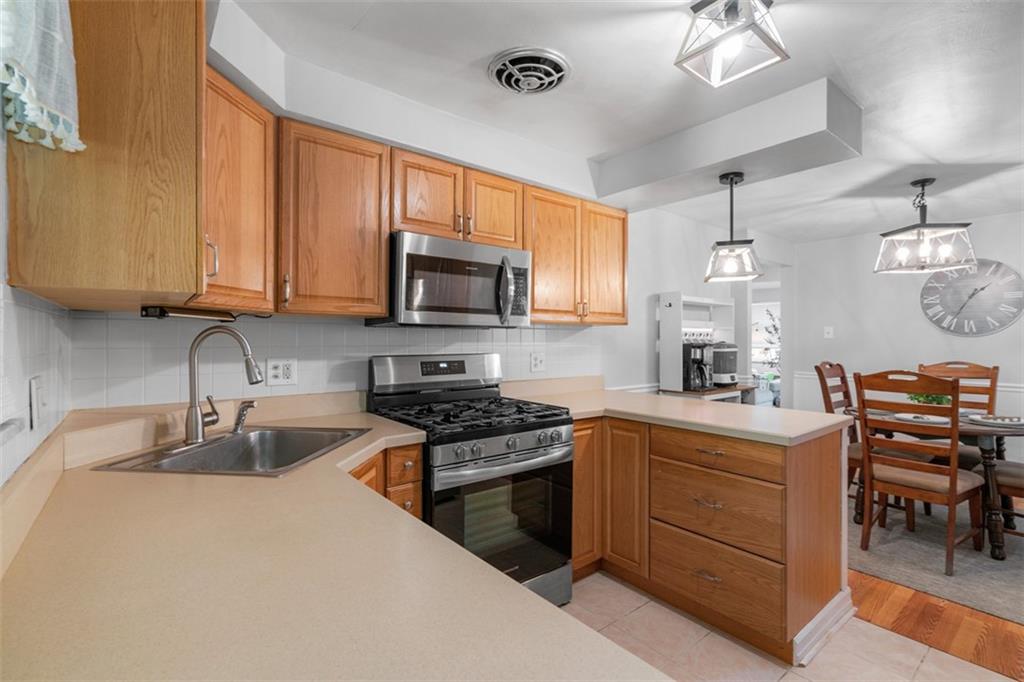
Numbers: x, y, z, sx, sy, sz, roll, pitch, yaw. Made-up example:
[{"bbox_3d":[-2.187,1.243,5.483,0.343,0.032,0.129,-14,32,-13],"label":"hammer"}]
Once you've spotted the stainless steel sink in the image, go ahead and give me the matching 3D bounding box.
[{"bbox_3d":[-0.869,0.451,1.551,0.556,0.190,0.635,0,0,6],"label":"stainless steel sink"}]

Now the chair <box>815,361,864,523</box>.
[{"bbox_3d":[2.689,0.722,3.390,0.490,1.100,0.600,0,0,-38],"label":"chair"}]

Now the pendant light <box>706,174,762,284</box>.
[{"bbox_3d":[1.220,-0.630,2.525,0.265,0.570,0.265,0,0,19],"label":"pendant light"}]

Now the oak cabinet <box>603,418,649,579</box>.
[{"bbox_3d":[0.800,0.785,2.484,0.600,0.775,0.295,0,0,-38],"label":"oak cabinet"}]

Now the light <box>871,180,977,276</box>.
[{"bbox_3d":[2.910,-0.822,3.220,0.380,0.632,0.380,0,0,0],"label":"light"}]

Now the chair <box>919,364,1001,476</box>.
[{"bbox_3d":[3.311,0.722,3.441,0.600,1.100,0.490,0,0,-38],"label":"chair"}]

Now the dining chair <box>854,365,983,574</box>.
[{"bbox_3d":[2.470,0.722,2.772,0.610,1.100,0.500,0,0,-38],"label":"dining chair"}]

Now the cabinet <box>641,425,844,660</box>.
[{"bbox_3d":[1.083,0.835,2.132,0.615,0.875,0.615,0,0,-38],"label":"cabinet"}]

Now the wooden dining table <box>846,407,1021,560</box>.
[{"bbox_3d":[2.896,0.892,3.095,1.100,0.760,1.100,0,0,-38],"label":"wooden dining table"}]

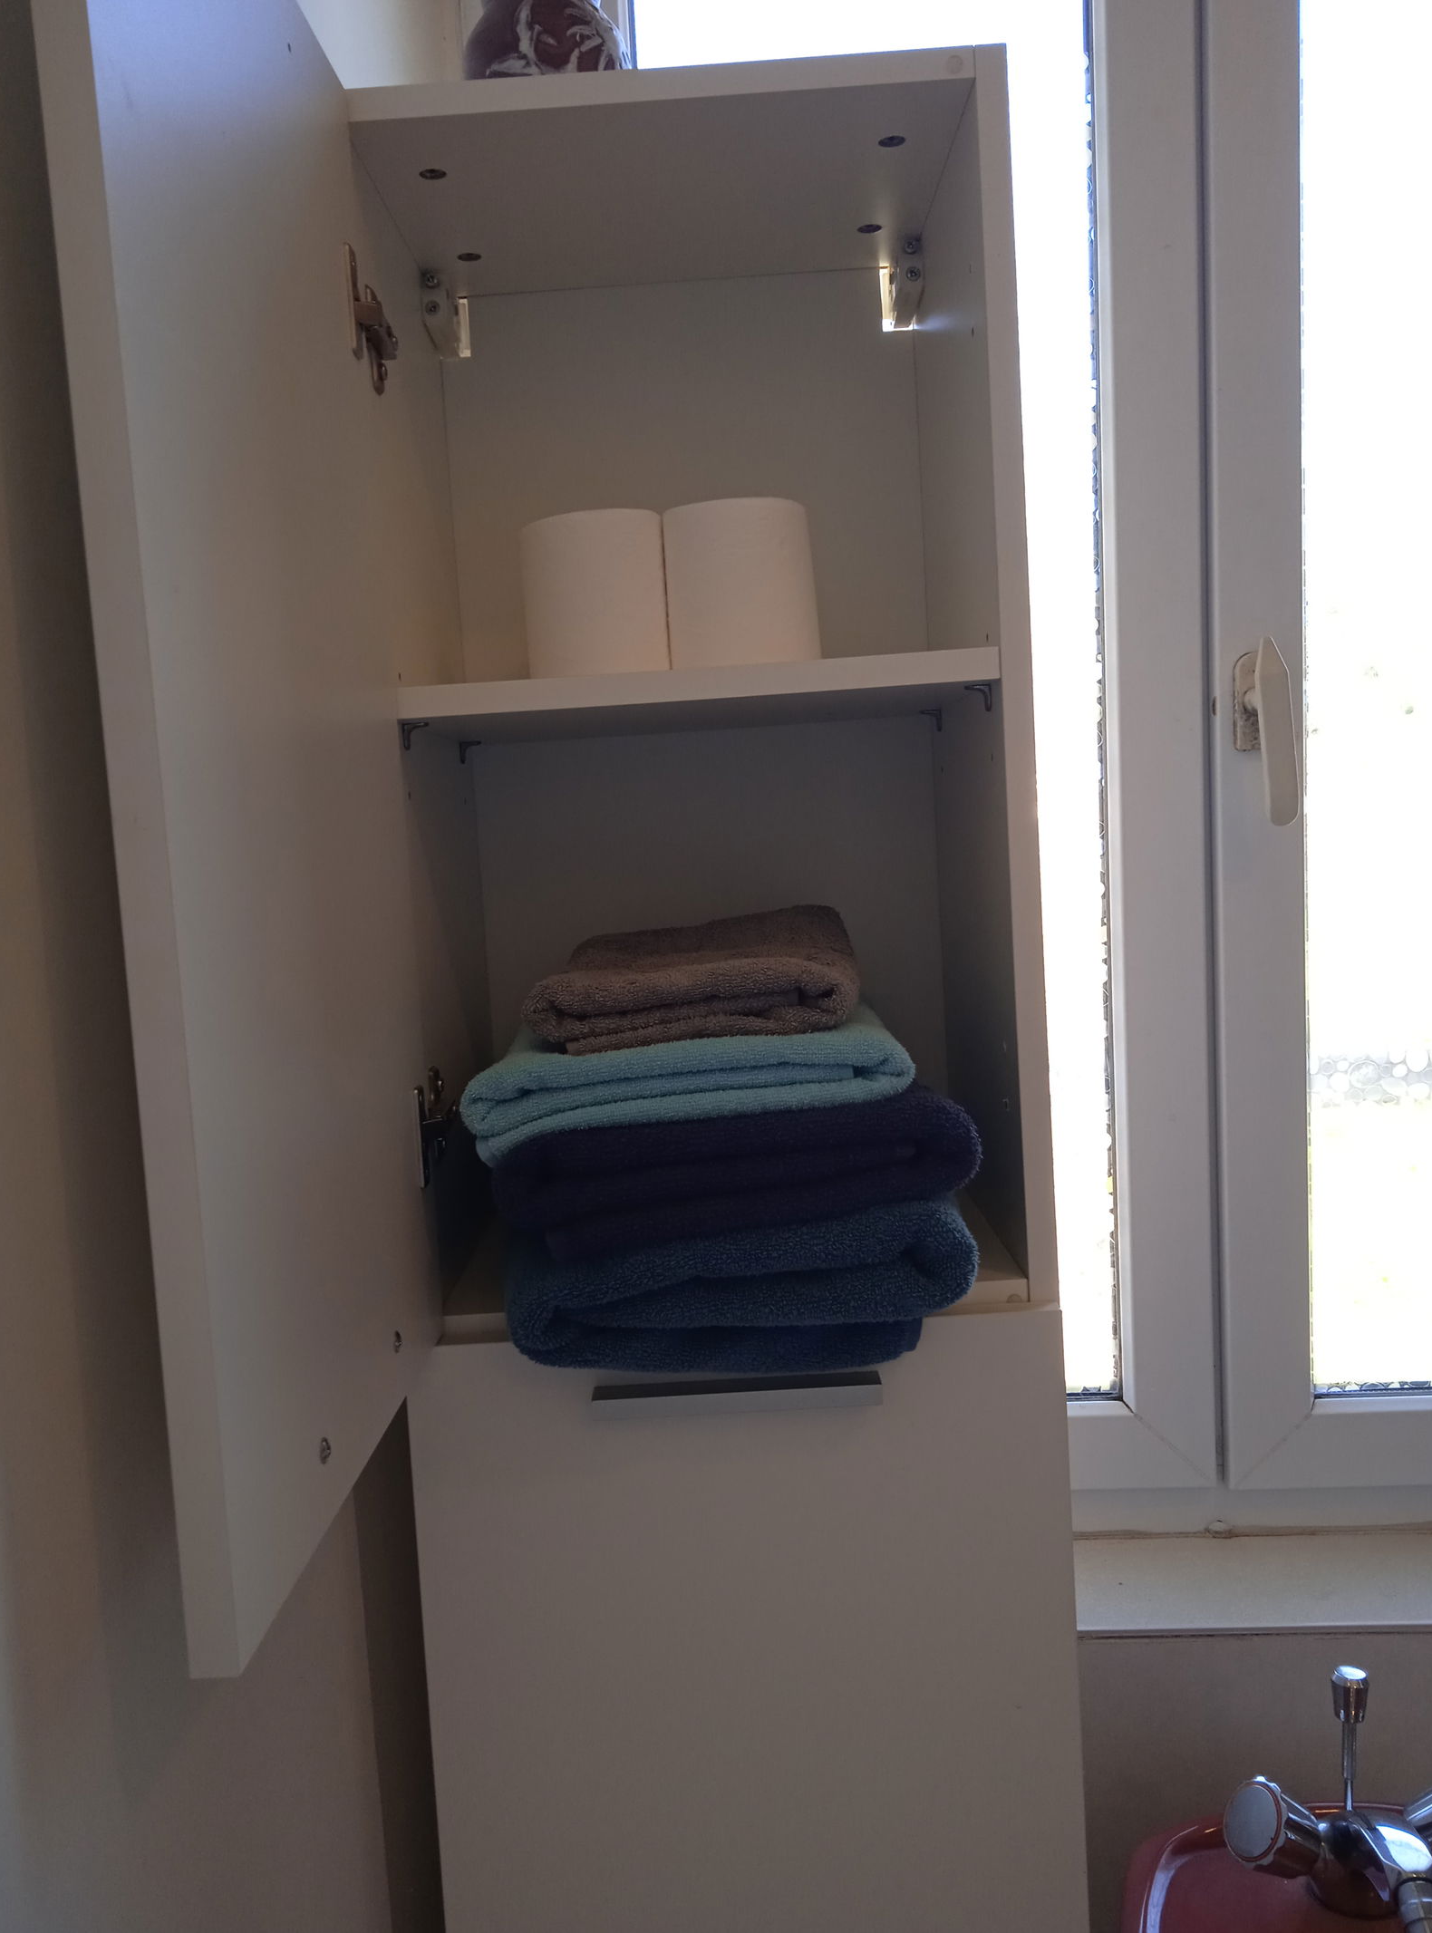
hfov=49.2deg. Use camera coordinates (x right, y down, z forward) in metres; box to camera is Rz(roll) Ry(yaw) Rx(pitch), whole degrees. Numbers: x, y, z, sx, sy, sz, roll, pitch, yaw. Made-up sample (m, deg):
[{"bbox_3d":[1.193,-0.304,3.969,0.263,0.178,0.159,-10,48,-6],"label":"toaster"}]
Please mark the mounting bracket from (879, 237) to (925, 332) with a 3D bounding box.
[{"bbox_3d":[0.121,-0.444,1.020,0.020,0.041,0.068,-4,6,1],"label":"mounting bracket"}]

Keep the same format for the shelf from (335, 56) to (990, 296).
[{"bbox_3d":[-0.030,-0.453,0.917,0.318,0.015,0.277,-4,6,1],"label":"shelf"}]

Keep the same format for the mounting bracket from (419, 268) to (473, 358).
[{"bbox_3d":[-0.176,-0.426,1.023,0.020,0.041,0.068,-4,6,1],"label":"mounting bracket"}]

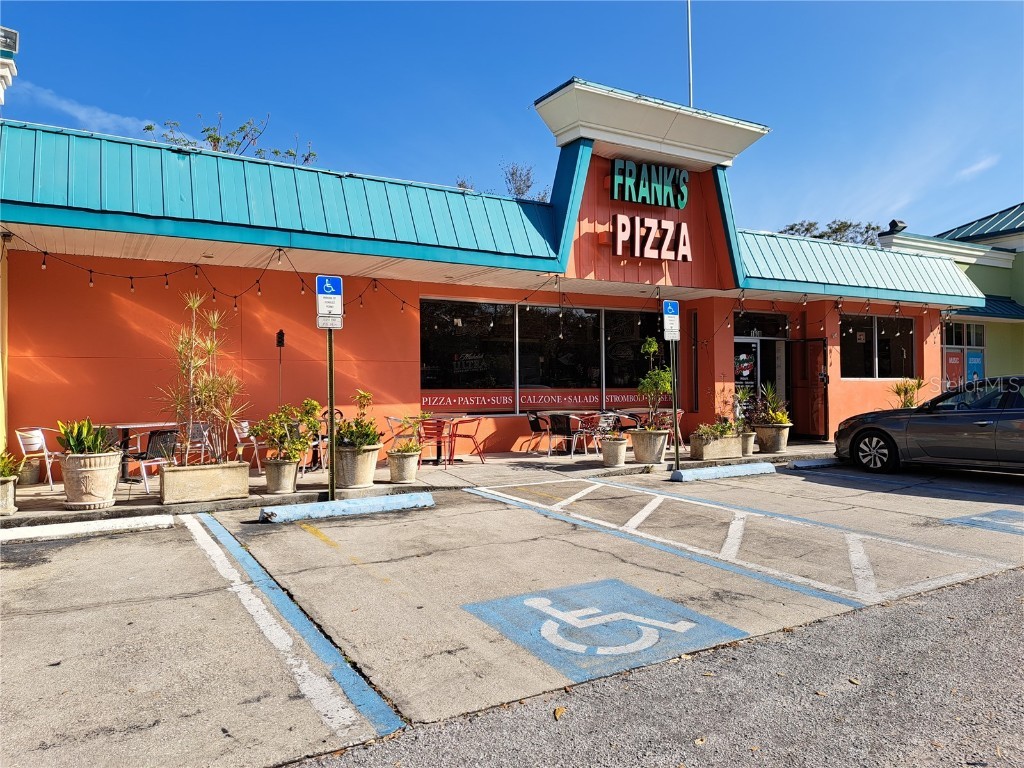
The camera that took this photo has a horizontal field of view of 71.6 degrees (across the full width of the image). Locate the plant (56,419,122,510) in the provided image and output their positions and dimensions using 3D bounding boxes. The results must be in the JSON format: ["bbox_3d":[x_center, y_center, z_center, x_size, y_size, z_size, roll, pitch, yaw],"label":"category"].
[{"bbox_3d":[-4.439,0.817,7.468,0.690,0.930,0.680,0,1,-31],"label":"plant"}]

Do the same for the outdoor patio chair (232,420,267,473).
[{"bbox_3d":[-3.700,0.897,10.209,0.570,0.740,0.550,0,1,-5],"label":"outdoor patio chair"}]

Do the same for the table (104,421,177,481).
[{"bbox_3d":[-4.830,0.911,9.209,0.780,0.730,0.760,0,1,-31],"label":"table"}]

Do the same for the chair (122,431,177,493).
[{"bbox_3d":[-4.370,0.916,8.629,0.590,0.730,0.560,0,1,35],"label":"chair"}]

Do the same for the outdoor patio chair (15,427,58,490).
[{"bbox_3d":[-5.700,0.909,8.829,0.570,0.740,0.550,0,1,-1],"label":"outdoor patio chair"}]

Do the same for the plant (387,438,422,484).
[{"bbox_3d":[-1.411,0.995,9.329,0.460,0.580,0.460,0,1,0],"label":"plant"}]

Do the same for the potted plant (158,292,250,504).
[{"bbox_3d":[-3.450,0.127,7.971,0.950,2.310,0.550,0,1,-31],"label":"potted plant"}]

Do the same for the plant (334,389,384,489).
[{"bbox_3d":[-1.949,0.673,8.907,0.660,1.210,0.640,0,1,-31],"label":"plant"}]

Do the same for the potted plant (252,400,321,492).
[{"bbox_3d":[-2.681,0.733,8.447,0.800,1.100,0.720,0,1,-31],"label":"potted plant"}]

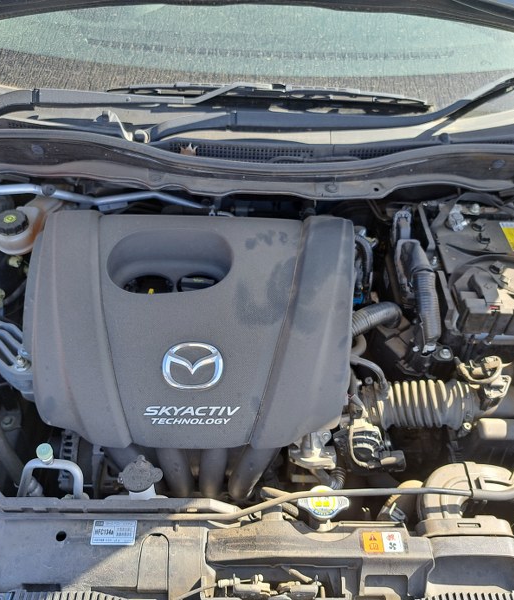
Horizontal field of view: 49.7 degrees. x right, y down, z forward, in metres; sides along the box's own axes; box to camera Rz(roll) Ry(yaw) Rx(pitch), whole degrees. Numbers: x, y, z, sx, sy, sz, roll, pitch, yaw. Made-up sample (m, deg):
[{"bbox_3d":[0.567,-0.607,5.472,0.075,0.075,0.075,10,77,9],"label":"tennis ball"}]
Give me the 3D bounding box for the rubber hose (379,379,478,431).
[{"bbox_3d":[0.275,0.169,0.895,0.170,0.078,0.078,1,46,-1],"label":"rubber hose"}]

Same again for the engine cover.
[{"bbox_3d":[-0.108,0.041,0.900,0.505,0.115,0.400,1,64,-1],"label":"engine cover"}]

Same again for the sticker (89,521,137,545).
[{"bbox_3d":[-0.189,0.307,0.730,0.058,0.002,0.033,1,61,-1],"label":"sticker"}]

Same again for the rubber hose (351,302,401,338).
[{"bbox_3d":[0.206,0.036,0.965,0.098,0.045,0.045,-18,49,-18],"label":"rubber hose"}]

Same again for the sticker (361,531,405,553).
[{"bbox_3d":[0.164,0.314,0.720,0.053,0.002,0.028,1,61,-1],"label":"sticker"}]

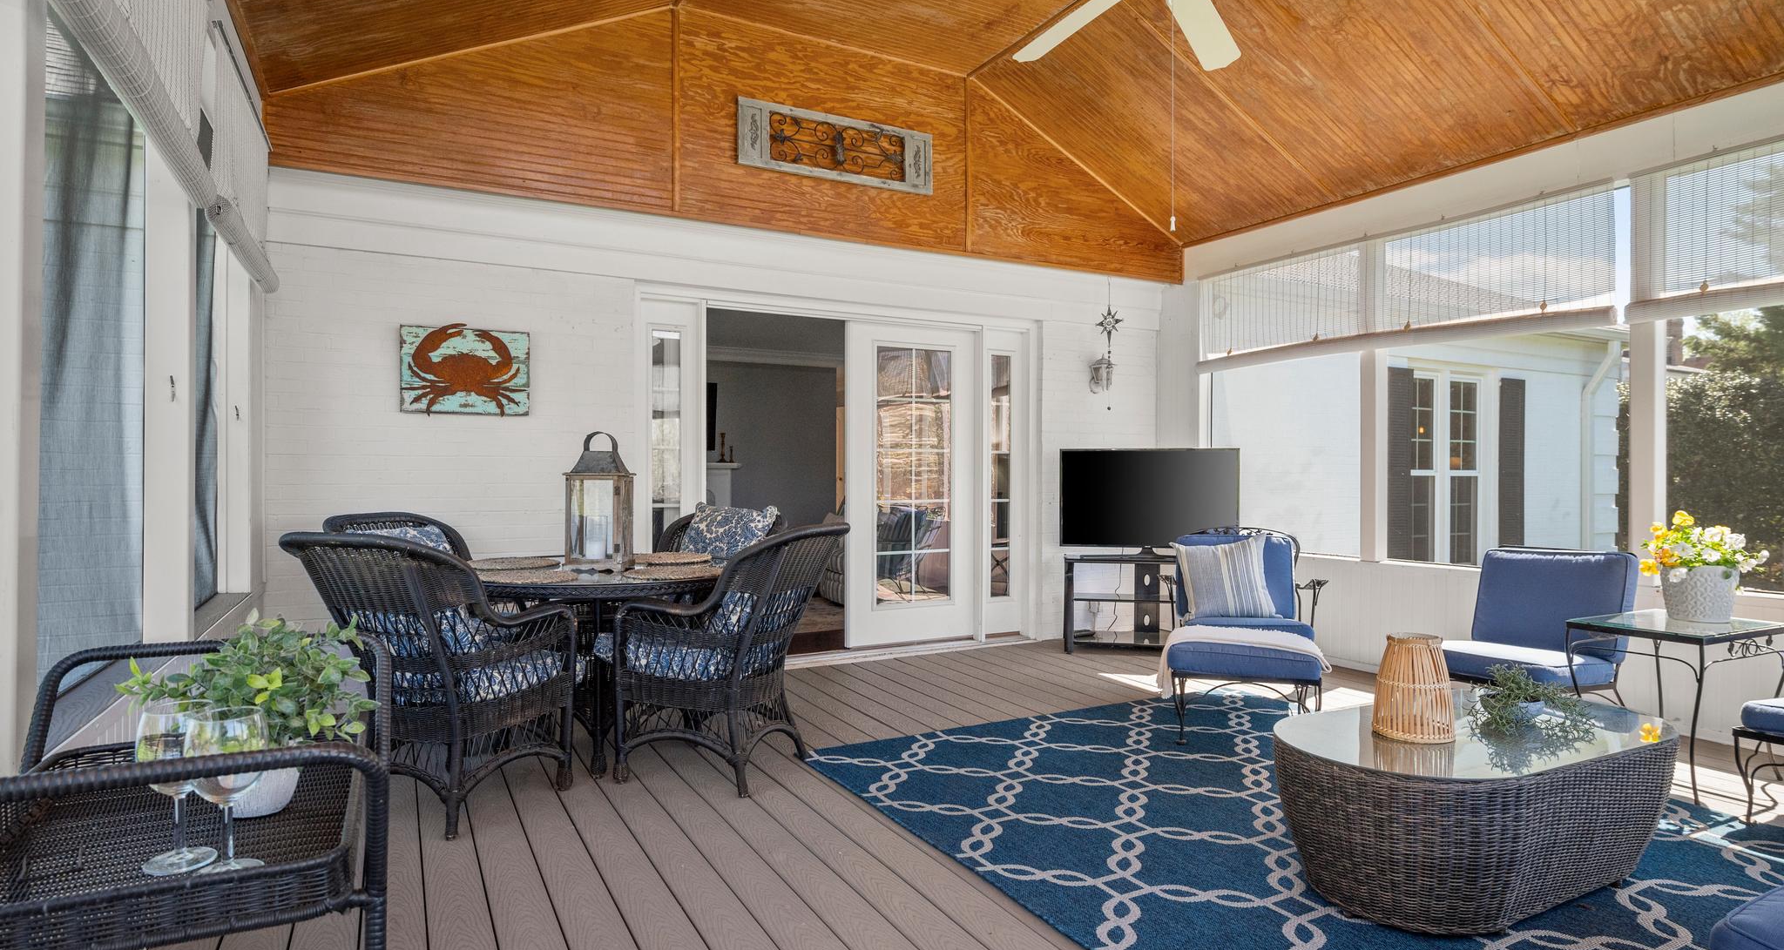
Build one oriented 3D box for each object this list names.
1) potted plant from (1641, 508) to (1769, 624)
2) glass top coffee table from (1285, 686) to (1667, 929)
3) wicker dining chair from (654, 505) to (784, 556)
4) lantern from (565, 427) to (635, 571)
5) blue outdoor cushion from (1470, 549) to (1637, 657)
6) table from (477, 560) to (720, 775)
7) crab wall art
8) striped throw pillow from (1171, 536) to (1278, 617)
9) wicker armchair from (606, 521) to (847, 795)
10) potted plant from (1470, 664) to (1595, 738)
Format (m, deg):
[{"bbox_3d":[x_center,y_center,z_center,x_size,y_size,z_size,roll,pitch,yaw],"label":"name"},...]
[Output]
[{"bbox_3d":[3.120,0.345,3.430,0.370,0.420,0.340,0,0,42],"label":"potted plant"},{"bbox_3d":[1.644,0.920,2.521,1.260,0.410,0.620,0,0,-27],"label":"glass top coffee table"},{"bbox_3d":[-0.950,0.655,4.450,0.600,0.940,0.780,0,0,14],"label":"wicker dining chair"},{"bbox_3d":[-1.173,0.103,3.580,0.250,0.550,0.245,0,0,-7],"label":"lantern"},{"bbox_3d":[2.712,0.533,3.667,0.130,0.420,0.490,27,-16,-35],"label":"blue outdoor cushion"},{"bbox_3d":[-1.145,0.749,3.650,1.220,0.740,1.220,0,0,0],"label":"table"},{"bbox_3d":[-2.071,-0.504,4.330,0.565,0.430,0.040,0,0,-27],"label":"crab wall art"},{"bbox_3d":[1.700,0.520,4.530,0.450,0.450,0.140,-5,-22,18],"label":"striped throw pillow"},{"bbox_3d":[-0.592,0.655,3.391,0.800,0.945,0.600,0,0,19],"label":"wicker armchair"},{"bbox_3d":[1.888,0.640,2.640,0.310,0.165,0.280,0,0,36],"label":"potted plant"}]

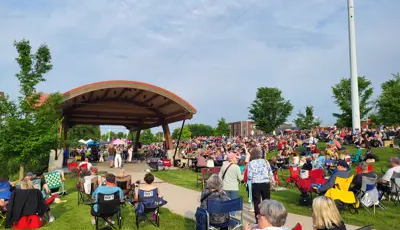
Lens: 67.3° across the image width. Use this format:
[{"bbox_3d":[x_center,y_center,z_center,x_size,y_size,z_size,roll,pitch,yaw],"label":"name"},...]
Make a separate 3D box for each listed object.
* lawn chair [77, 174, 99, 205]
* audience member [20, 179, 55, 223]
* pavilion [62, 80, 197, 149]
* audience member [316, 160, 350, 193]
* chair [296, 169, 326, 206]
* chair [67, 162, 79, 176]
[{"bbox_3d":[-3.542,2.372,9.500,0.720,0.900,0.620,0,-6,-5],"label":"lawn chair"},{"bbox_3d":[-3.872,2.054,7.050,0.570,1.100,0.850,1,-5,-8],"label":"audience member"},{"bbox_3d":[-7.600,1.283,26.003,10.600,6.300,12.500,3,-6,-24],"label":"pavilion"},{"bbox_3d":[3.355,1.696,7.550,0.600,1.250,0.850,2,-6,-25],"label":"audience member"},{"bbox_3d":[3.044,1.979,8.200,0.770,0.940,0.650,3,-6,-30],"label":"chair"},{"bbox_3d":[-7.300,3.149,17.200,0.750,0.860,0.620,0,-6,0],"label":"chair"}]

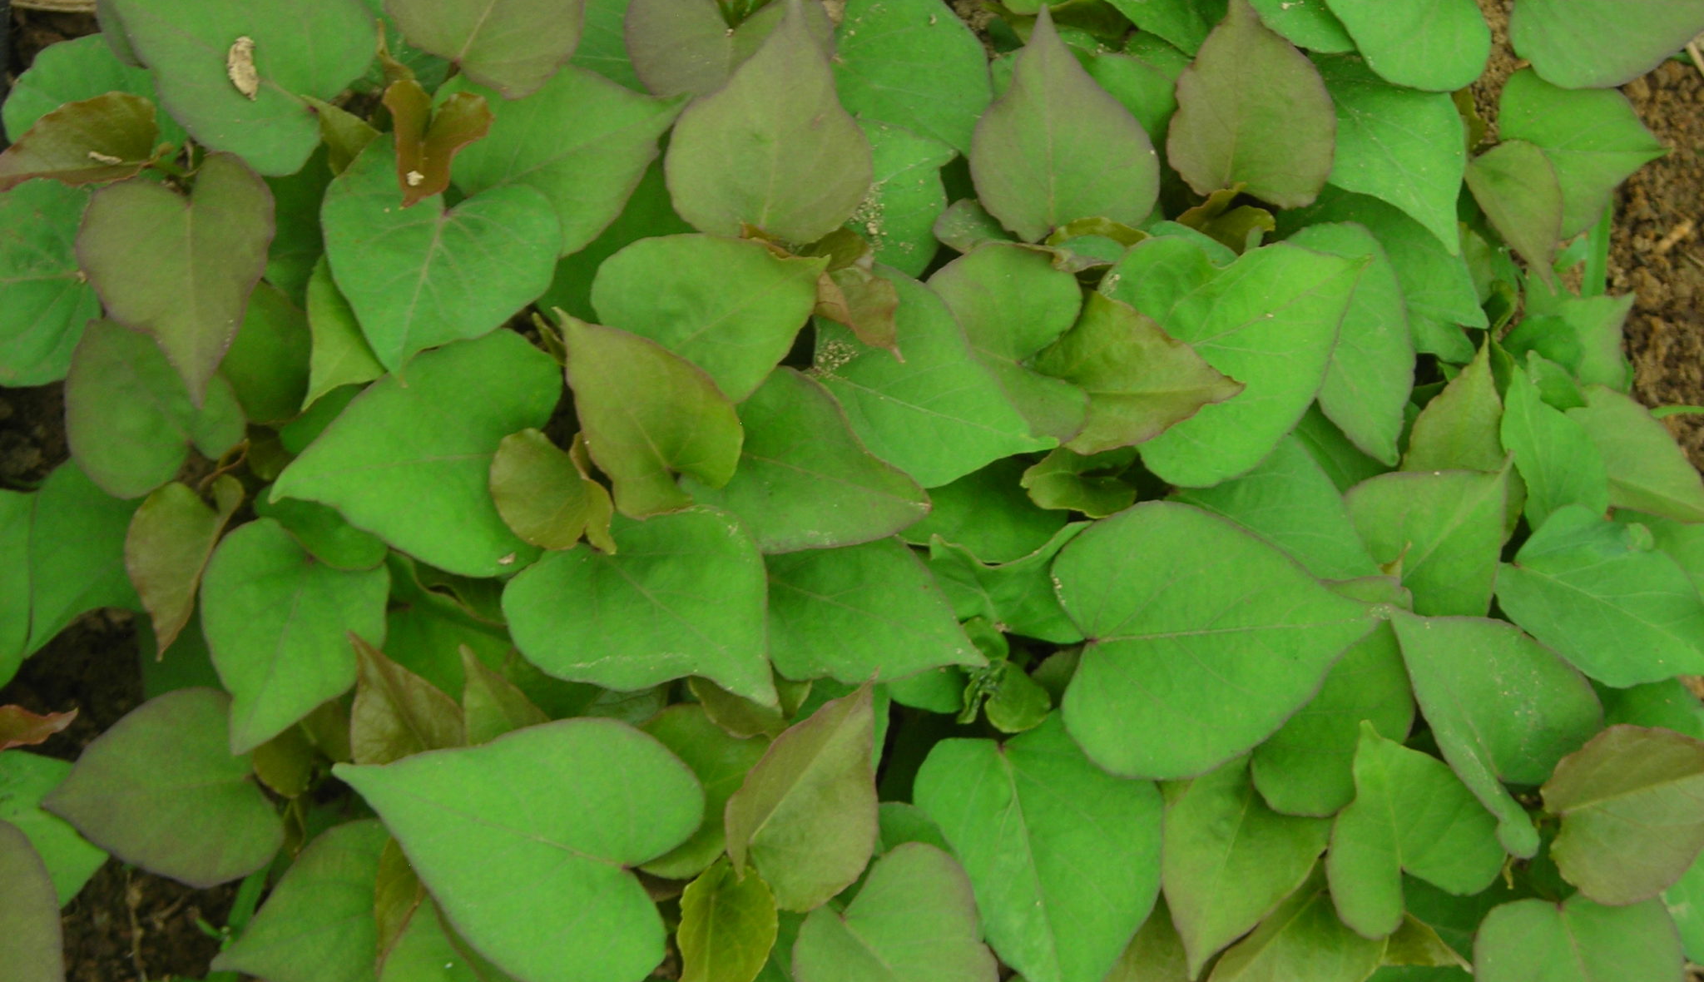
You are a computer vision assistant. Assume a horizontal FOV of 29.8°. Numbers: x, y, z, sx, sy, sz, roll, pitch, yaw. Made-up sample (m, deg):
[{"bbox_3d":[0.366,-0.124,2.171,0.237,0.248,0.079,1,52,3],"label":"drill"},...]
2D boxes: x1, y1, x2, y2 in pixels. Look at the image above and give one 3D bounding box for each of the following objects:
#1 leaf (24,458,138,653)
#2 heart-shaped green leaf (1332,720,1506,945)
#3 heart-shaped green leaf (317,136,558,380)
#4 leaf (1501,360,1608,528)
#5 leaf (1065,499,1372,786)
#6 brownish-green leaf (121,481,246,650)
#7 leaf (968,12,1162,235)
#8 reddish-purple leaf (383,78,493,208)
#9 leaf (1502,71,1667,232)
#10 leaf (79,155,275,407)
[{"bbox_3d":[-0.243,0.018,1.027,0.056,0.020,0.072,31,86,9],"label":"leaf"},{"bbox_3d":[0.168,0.101,0.953,0.051,0.025,0.059,-16,72,-6],"label":"heart-shaped green leaf"},{"bbox_3d":[-0.122,-0.065,0.929,0.067,0.020,0.070,13,74,4],"label":"heart-shaped green leaf"},{"bbox_3d":[0.221,-0.013,1.006,0.035,0.022,0.065,-20,72,9],"label":"leaf"},{"bbox_3d":[0.100,0.039,0.870,0.092,0.020,0.077,-6,71,-5],"label":"leaf"},{"bbox_3d":[-0.210,0.023,1.004,0.034,0.025,0.055,17,84,-10],"label":"brownish-green leaf"},{"bbox_3d":[0.061,-0.106,0.932,0.054,0.018,0.071,-1,77,0],"label":"leaf"},{"bbox_3d":[-0.136,-0.114,1.048,0.035,0.022,0.041,11,90,0],"label":"reddish-purple leaf"},{"bbox_3d":[0.247,-0.114,1.085,0.059,0.018,0.062,0,66,-9],"label":"leaf"},{"bbox_3d":[-0.220,-0.070,1.040,0.064,0.018,0.085,-4,72,1],"label":"leaf"}]

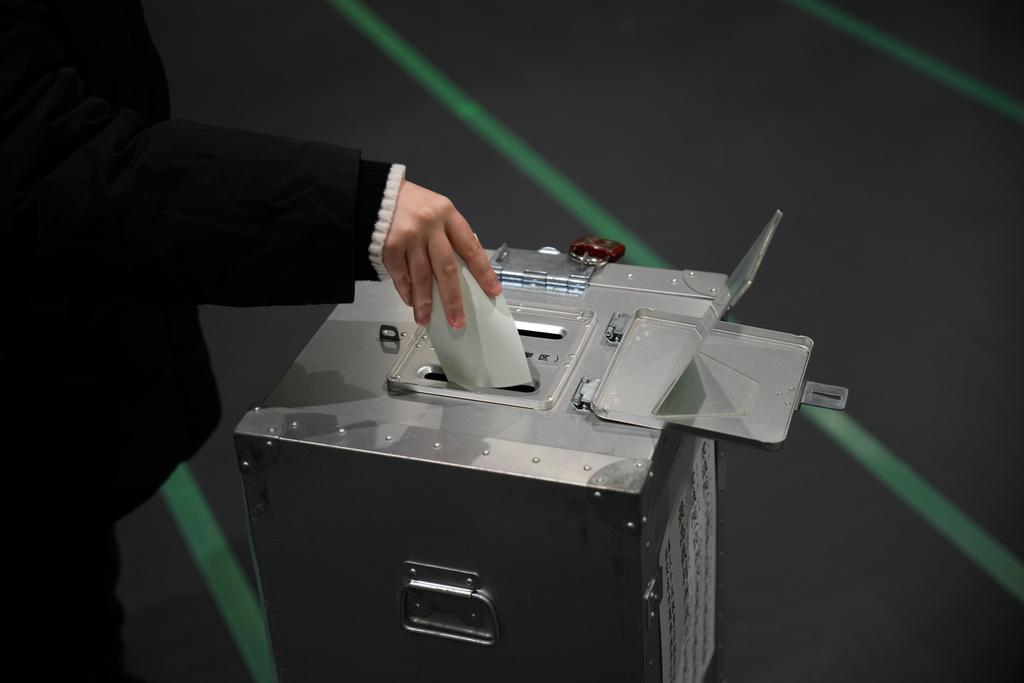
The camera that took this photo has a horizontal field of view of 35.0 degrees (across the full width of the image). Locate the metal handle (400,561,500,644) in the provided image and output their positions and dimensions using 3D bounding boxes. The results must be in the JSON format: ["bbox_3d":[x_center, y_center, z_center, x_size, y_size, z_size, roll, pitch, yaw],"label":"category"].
[{"bbox_3d":[-0.057,0.236,1.447,0.090,0.073,0.019,7,32,17],"label":"metal handle"}]

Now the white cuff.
[{"bbox_3d":[-0.112,-0.107,1.455,0.024,0.092,0.075,20,33,11],"label":"white cuff"}]

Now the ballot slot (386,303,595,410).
[{"bbox_3d":[-0.016,0.010,1.518,0.150,0.015,0.168,7,32,17],"label":"ballot slot"}]

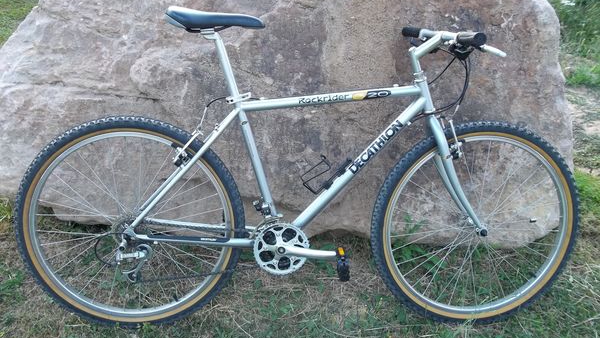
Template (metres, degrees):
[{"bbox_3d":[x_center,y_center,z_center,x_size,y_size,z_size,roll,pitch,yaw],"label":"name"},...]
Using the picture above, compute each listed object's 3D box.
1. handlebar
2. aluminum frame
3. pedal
[{"bbox_3d":[0.418,-0.356,1.588,0.115,0.090,0.580,-1,14,-8],"label":"handlebar"},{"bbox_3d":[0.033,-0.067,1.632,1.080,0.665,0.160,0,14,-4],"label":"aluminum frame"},{"bbox_3d":[0.118,0.268,1.580,0.037,0.080,0.095,0,14,-4],"label":"pedal"}]

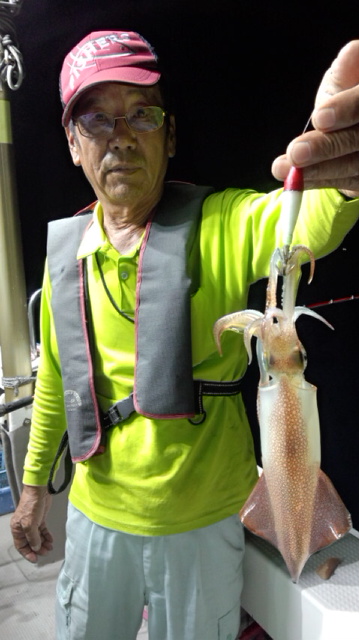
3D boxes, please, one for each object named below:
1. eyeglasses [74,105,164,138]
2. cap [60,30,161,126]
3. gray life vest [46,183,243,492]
[{"bbox_3d":[-0.098,-0.323,0.800,0.141,0.045,0.140,-7,10,-6],"label":"eyeglasses"},{"bbox_3d":[-0.111,-0.406,0.795,0.170,0.138,0.250,-9,10,3],"label":"cap"},{"bbox_3d":[-0.065,0.025,0.930,0.350,0.530,0.265,-4,2,13],"label":"gray life vest"}]

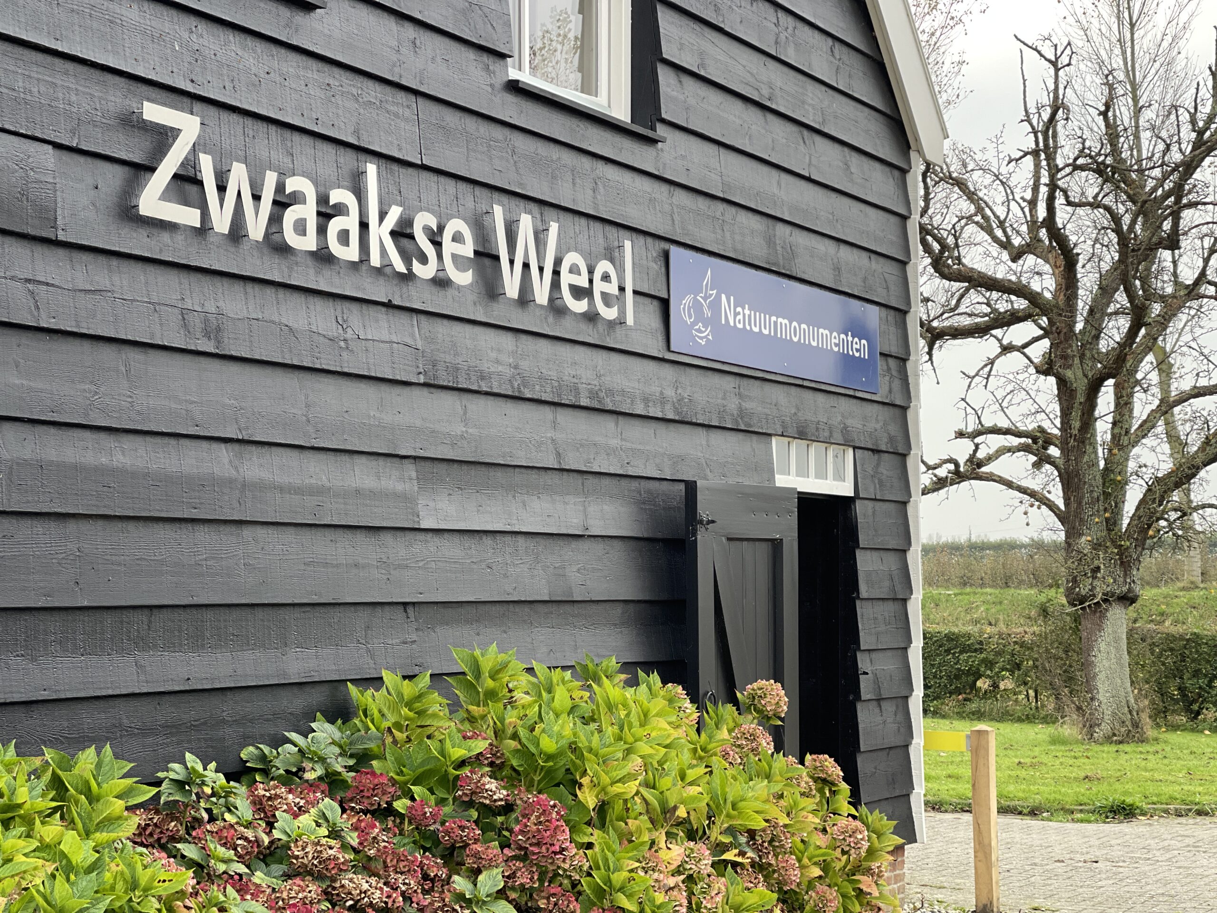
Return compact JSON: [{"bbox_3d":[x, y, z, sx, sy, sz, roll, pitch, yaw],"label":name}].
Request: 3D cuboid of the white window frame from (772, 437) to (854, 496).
[{"bbox_3d":[0.922,0.042,10.447,0.080,0.253,0.953,-2,-4,28],"label":"white window frame"}]

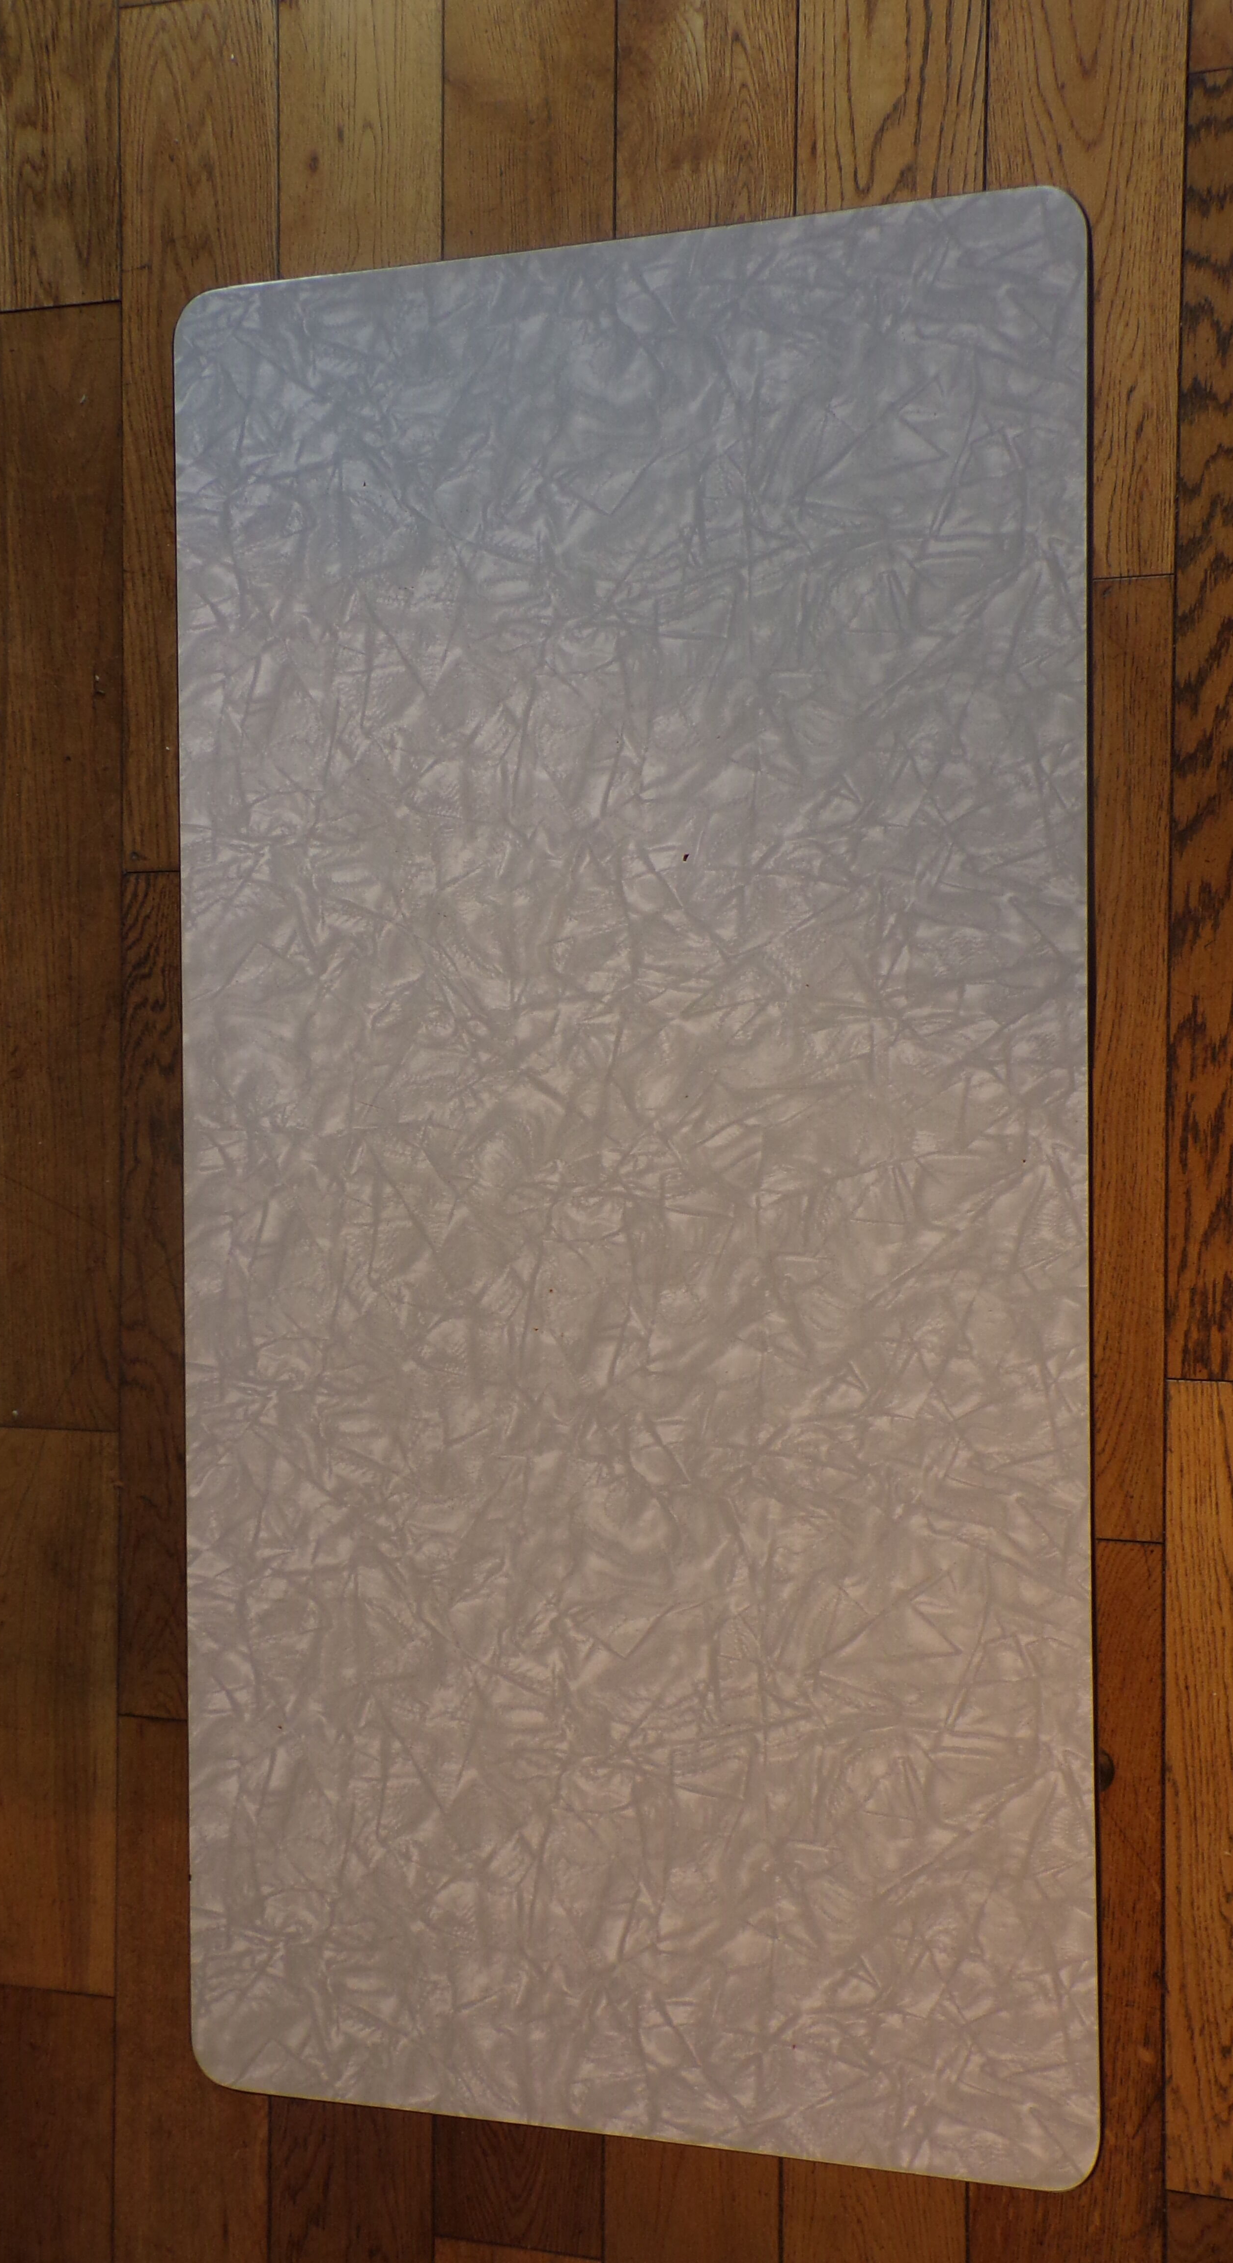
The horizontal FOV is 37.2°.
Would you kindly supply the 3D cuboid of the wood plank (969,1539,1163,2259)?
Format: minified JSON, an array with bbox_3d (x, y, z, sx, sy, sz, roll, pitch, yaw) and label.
[{"bbox_3d":[0.288,0.509,1.175,0.121,0.020,0.500,1,91,13],"label":"wood plank"}]

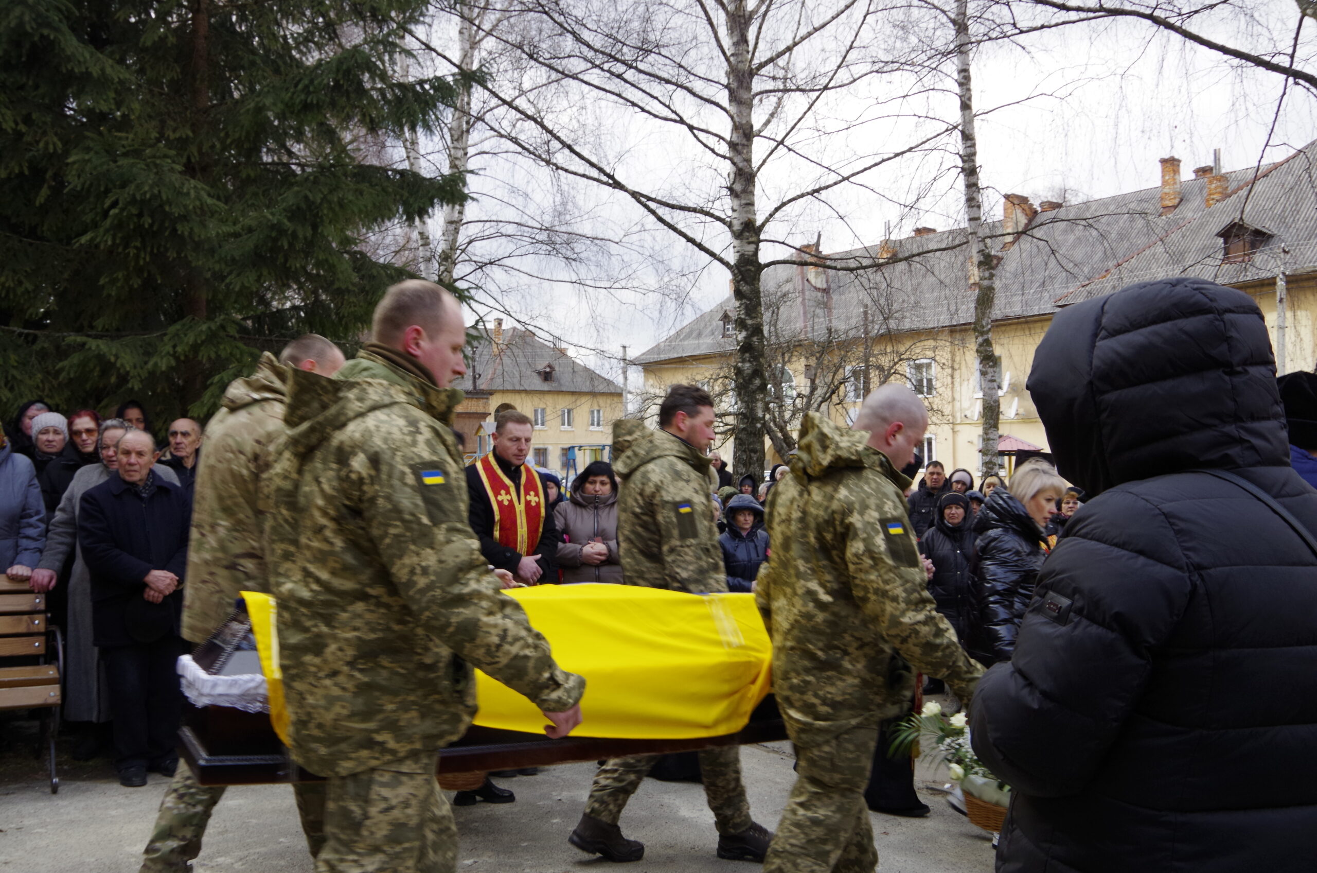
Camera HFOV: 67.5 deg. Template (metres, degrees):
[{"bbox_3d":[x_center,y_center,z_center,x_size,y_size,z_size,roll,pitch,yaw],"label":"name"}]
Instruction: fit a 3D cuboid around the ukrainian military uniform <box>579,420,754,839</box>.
[{"bbox_3d":[0.029,0.714,3.650,0.620,1.520,0.540,0,-2,-18],"label":"ukrainian military uniform"}]

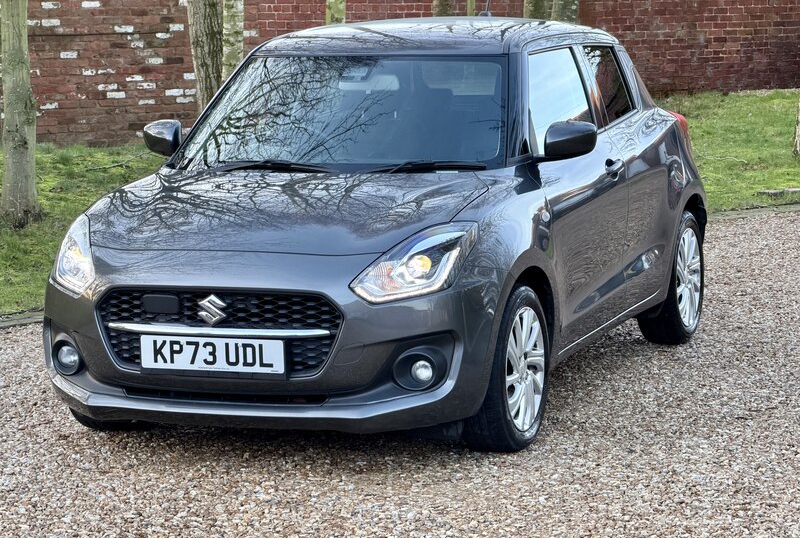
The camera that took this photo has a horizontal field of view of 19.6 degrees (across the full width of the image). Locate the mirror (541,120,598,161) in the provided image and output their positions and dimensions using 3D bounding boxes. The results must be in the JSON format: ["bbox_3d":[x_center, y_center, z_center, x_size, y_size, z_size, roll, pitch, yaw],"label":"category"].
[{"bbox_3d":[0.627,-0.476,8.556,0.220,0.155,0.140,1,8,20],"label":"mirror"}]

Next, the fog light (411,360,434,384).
[{"bbox_3d":[0.081,0.334,7.660,0.085,0.085,0.060,1,8,20],"label":"fog light"}]

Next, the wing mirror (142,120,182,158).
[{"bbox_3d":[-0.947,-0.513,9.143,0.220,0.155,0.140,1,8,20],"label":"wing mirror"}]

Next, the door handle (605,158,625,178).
[{"bbox_3d":[0.854,-0.398,9.149,0.050,0.055,0.190,1,8,20],"label":"door handle"}]

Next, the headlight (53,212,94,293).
[{"bbox_3d":[-1.112,-0.051,8.105,0.325,0.250,0.440,1,8,20],"label":"headlight"}]

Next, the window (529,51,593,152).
[{"bbox_3d":[0.600,-0.658,8.961,0.040,0.410,0.960,-23,-1,22],"label":"window"}]

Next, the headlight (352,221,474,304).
[{"bbox_3d":[0.053,-0.023,7.671,0.325,0.250,0.440,1,8,20],"label":"headlight"}]

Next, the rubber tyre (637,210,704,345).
[{"bbox_3d":[1.214,0.035,10.387,0.190,0.605,0.605,1,8,20],"label":"rubber tyre"}]

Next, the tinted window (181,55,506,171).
[{"bbox_3d":[-0.190,-0.560,8.767,1.340,0.120,0.760,1,43,20],"label":"tinted window"}]

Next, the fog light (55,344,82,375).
[{"bbox_3d":[-1.155,0.305,8.122,0.085,0.085,0.060,1,8,20],"label":"fog light"}]

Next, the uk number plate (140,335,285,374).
[{"bbox_3d":[-0.623,0.283,7.659,0.520,0.111,0.012,1,5,20],"label":"uk number plate"}]

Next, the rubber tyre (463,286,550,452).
[{"bbox_3d":[0.358,0.346,8.113,0.190,0.605,0.605,1,8,20],"label":"rubber tyre"}]

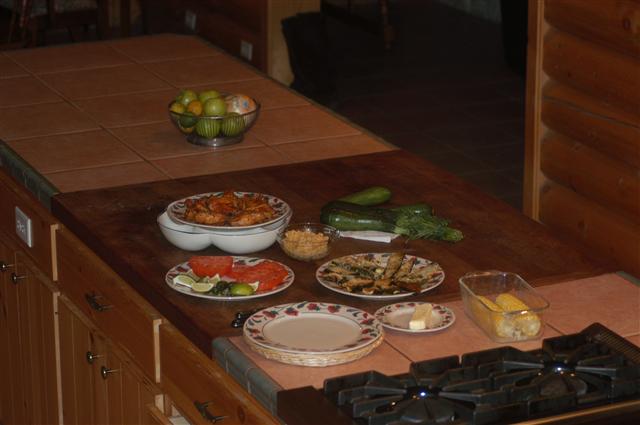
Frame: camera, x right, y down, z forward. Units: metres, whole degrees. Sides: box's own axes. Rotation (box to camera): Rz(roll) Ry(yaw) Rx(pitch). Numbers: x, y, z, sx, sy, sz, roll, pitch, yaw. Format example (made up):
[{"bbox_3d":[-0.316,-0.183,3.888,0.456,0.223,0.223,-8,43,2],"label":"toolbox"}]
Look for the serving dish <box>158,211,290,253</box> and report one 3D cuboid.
[{"bbox_3d":[-0.195,0.033,3.906,0.275,0.062,0.255,0,18,0],"label":"serving dish"}]

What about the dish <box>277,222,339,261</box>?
[{"bbox_3d":[-0.023,0.065,3.827,0.126,0.051,0.126,0,18,0],"label":"dish"}]

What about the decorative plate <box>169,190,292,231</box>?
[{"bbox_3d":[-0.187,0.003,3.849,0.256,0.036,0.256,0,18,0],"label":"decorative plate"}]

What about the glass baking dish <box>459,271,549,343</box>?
[{"bbox_3d":[0.341,0.177,3.451,0.114,0.066,0.198,-5,19,-14],"label":"glass baking dish"}]

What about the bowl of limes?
[{"bbox_3d":[-0.263,-0.238,4.664,0.229,0.112,0.229,0,18,0],"label":"bowl of limes"}]

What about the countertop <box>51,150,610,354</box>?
[{"bbox_3d":[-0.007,0.060,3.987,0.875,0.040,0.979,-8,20,-23],"label":"countertop"}]

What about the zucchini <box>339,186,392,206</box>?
[{"bbox_3d":[0.087,-0.029,4.129,0.150,0.042,0.045,-9,20,-24],"label":"zucchini"}]

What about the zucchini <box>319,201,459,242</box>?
[{"bbox_3d":[0.151,0.019,3.947,0.300,0.062,0.085,6,19,18],"label":"zucchini"}]

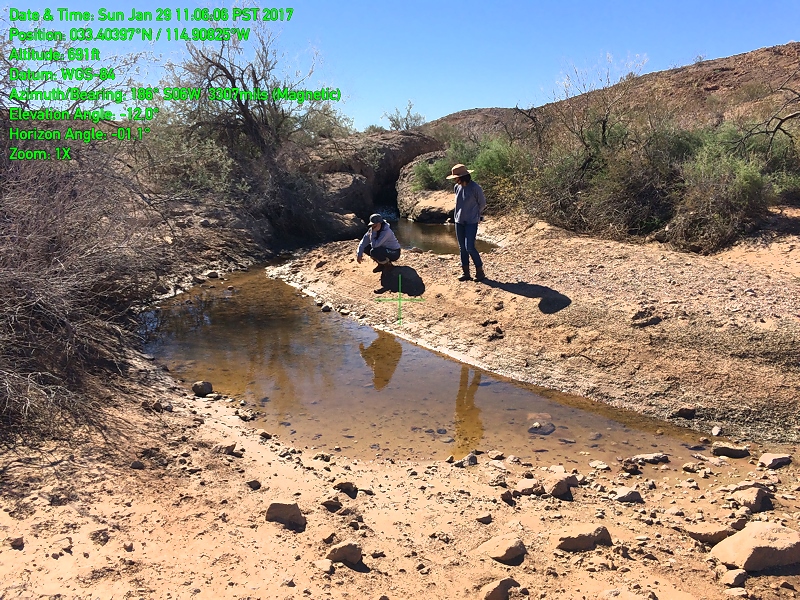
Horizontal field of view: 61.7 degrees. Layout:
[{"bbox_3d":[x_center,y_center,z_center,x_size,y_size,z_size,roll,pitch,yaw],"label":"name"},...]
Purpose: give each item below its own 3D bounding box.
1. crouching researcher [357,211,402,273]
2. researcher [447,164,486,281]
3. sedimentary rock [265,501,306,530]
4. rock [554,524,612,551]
[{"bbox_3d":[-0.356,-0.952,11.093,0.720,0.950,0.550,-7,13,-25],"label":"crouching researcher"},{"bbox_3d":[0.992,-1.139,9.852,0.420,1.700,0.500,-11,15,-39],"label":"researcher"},{"bbox_3d":[-0.727,1.368,4.255,0.250,0.140,0.150,-3,12,-11],"label":"sedimentary rock"},{"bbox_3d":[1.061,1.381,3.896,0.330,0.100,0.150,3,12,16],"label":"rock"}]

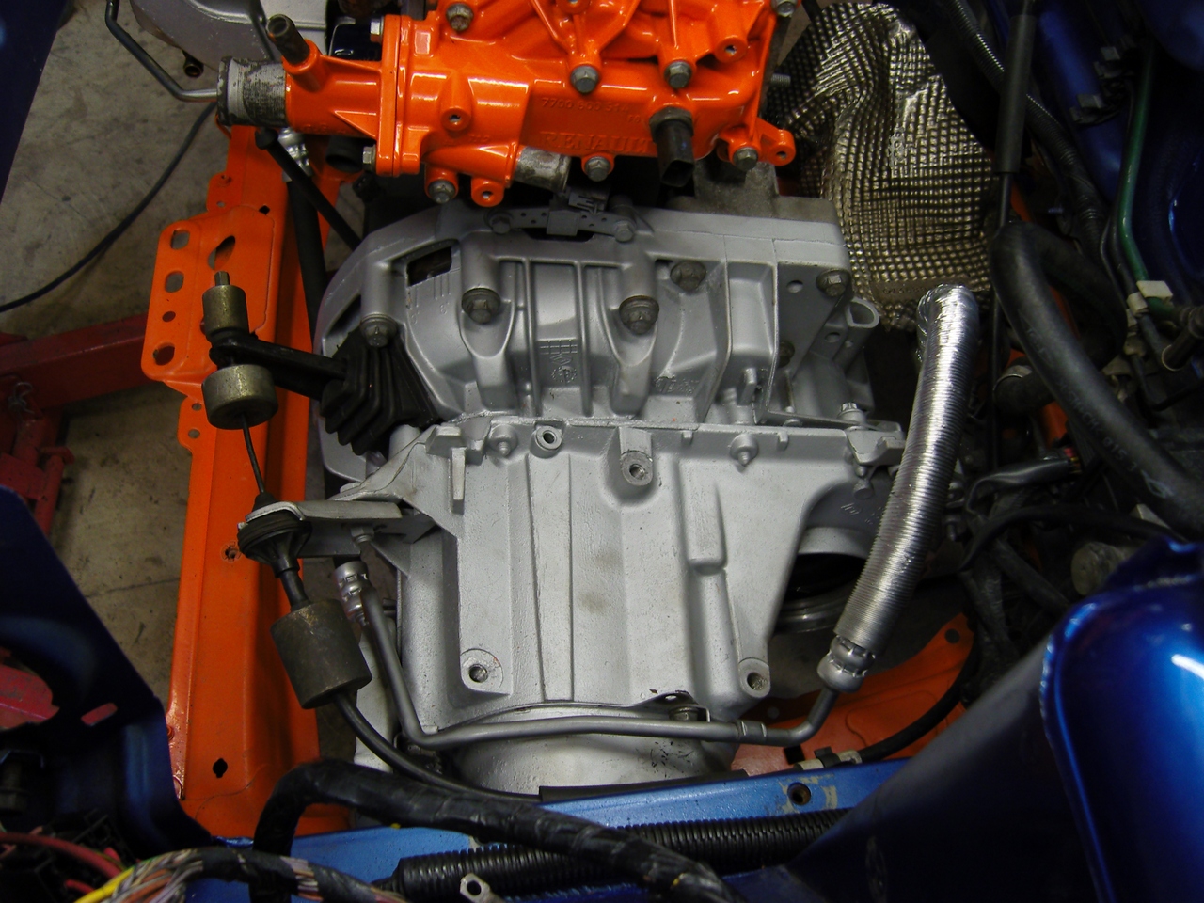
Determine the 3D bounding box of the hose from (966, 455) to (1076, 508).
[{"bbox_3d":[0.302,0.022,0.854,0.085,0.026,0.030,1,58,-6],"label":"hose"}]

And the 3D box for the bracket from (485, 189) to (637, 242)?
[{"bbox_3d":[-0.028,-0.170,0.852,0.112,0.034,0.024,1,58,-6],"label":"bracket"}]

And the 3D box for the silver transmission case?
[{"bbox_3d":[-0.015,0.080,0.891,0.407,0.330,0.398,1,58,-6],"label":"silver transmission case"}]

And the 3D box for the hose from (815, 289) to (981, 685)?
[{"bbox_3d":[0.166,0.018,0.645,0.045,0.230,0.050,14,13,8],"label":"hose"}]

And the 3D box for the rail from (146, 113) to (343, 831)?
[{"bbox_3d":[-0.317,-0.042,1.042,0.155,0.097,0.728,-3,58,-8],"label":"rail"}]

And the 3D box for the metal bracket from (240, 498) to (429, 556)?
[{"bbox_3d":[-0.169,0.049,0.761,0.122,0.048,0.026,1,58,-6],"label":"metal bracket"}]

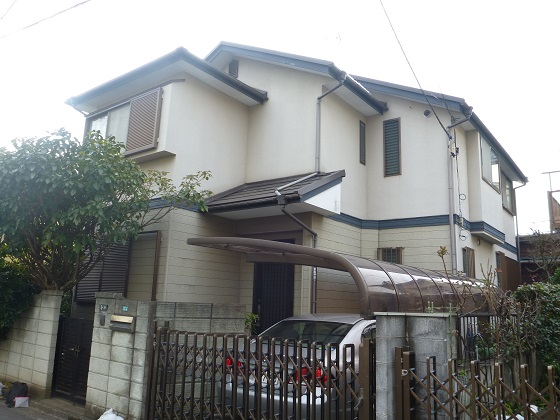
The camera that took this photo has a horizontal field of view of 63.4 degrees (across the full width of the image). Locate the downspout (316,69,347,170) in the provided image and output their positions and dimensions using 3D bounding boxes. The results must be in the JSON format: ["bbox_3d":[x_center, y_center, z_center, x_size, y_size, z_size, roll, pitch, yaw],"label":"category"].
[{"bbox_3d":[0.944,-1.621,8.378,0.600,1.830,0.100,-6,-14,36],"label":"downspout"}]

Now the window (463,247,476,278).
[{"bbox_3d":[3.936,1.220,9.346,0.110,0.850,0.650,-6,-13,36],"label":"window"}]

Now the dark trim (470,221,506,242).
[{"bbox_3d":[4.634,0.522,10.011,0.310,0.210,2.070,-6,-14,36],"label":"dark trim"}]

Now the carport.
[{"bbox_3d":[1.366,1.115,6.580,2.510,0.990,5.060,-7,-14,38],"label":"carport"}]

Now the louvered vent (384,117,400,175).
[{"bbox_3d":[2.370,-1.324,9.560,0.385,1.260,0.080,-6,-14,36],"label":"louvered vent"}]

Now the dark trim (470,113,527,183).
[{"bbox_3d":[5.549,-1.376,11.234,0.150,0.160,5.850,-6,-14,36],"label":"dark trim"}]

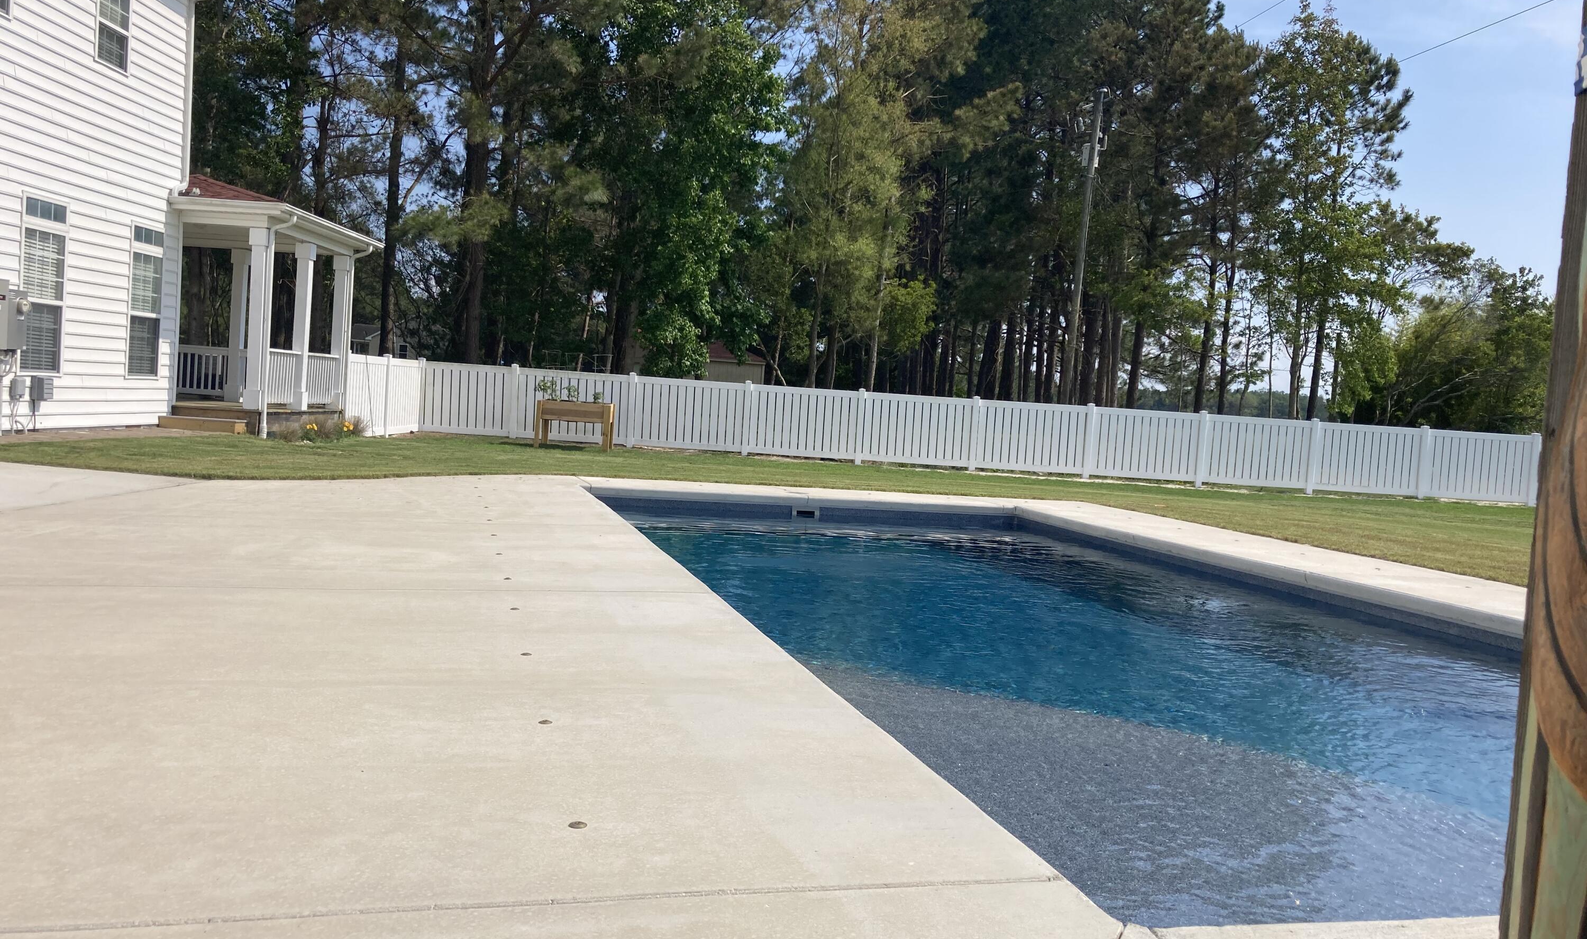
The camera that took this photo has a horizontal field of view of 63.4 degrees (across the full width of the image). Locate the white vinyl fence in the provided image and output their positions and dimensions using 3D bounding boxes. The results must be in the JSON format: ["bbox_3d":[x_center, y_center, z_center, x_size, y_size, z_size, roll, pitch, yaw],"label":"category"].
[{"bbox_3d":[4.196,-0.601,24.851,24.027,1.686,5.140,3,3,-2],"label":"white vinyl fence"}]

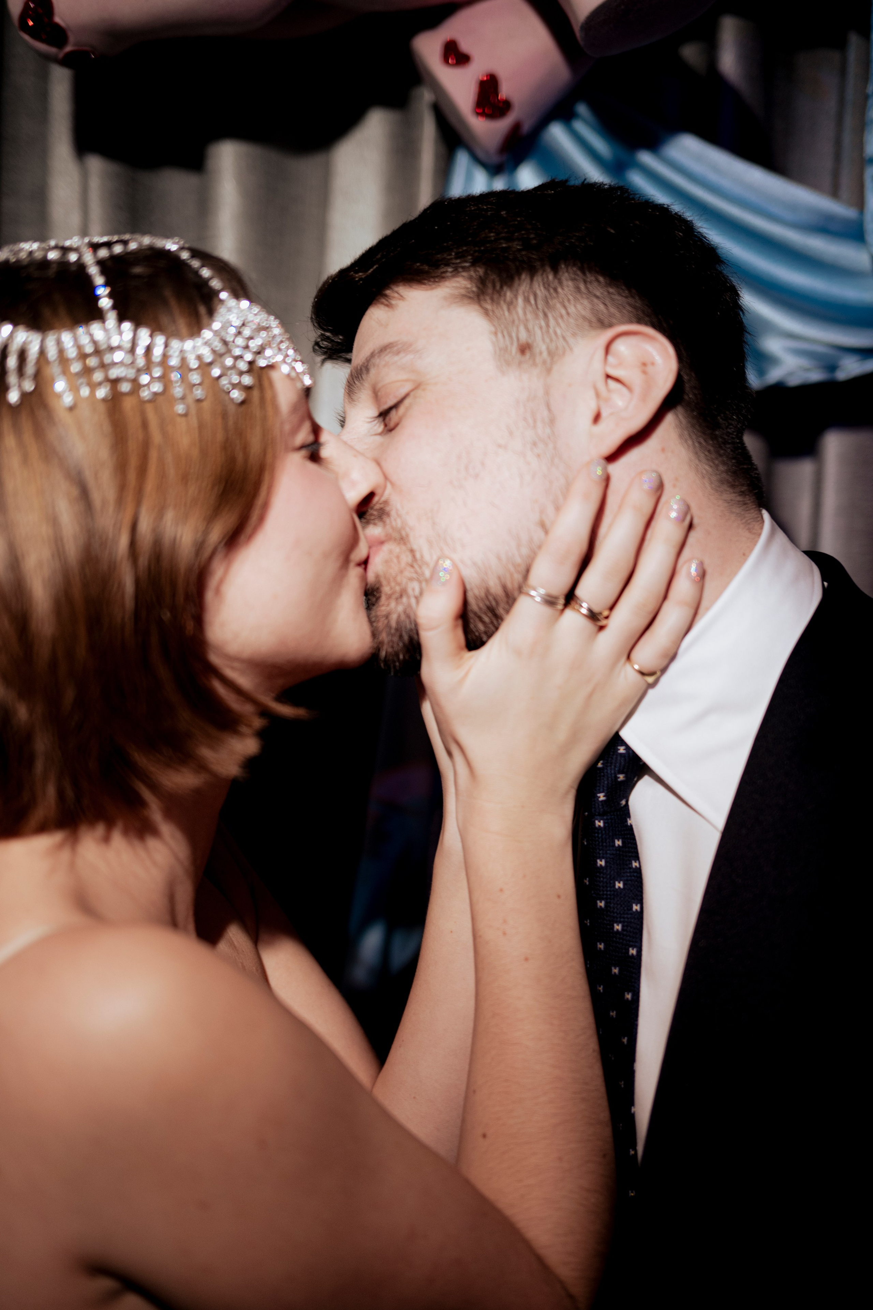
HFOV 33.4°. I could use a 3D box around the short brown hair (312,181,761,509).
[{"bbox_3d":[0.050,-0.151,0.742,0.222,0.172,0.168,-7,-5,-11],"label":"short brown hair"}]

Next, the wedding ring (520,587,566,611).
[{"bbox_3d":[0.048,-0.025,0.660,0.021,0.005,0.021,23,5,0],"label":"wedding ring"}]

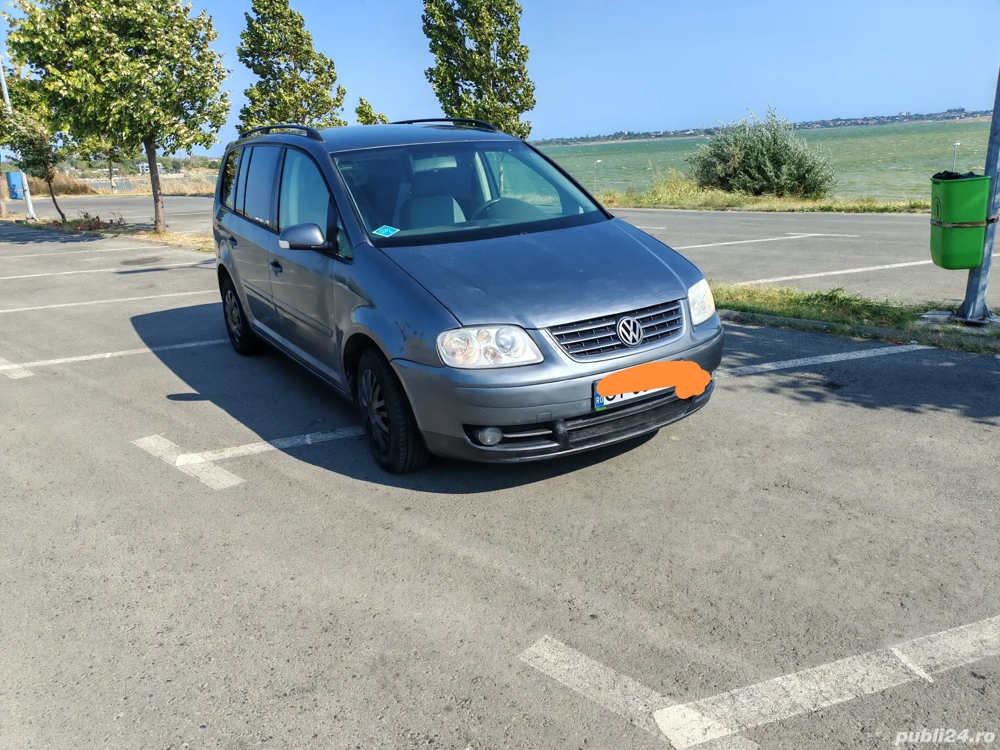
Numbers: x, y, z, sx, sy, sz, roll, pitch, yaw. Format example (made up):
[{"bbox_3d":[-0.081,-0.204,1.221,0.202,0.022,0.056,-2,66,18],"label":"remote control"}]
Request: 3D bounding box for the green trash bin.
[{"bbox_3d":[3.290,-1.095,5.620,0.290,0.635,0.360,-1,17,12],"label":"green trash bin"}]

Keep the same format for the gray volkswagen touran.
[{"bbox_3d":[-0.576,-0.788,5.025,1.840,1.650,4.390,-13,20,-30],"label":"gray volkswagen touran"}]

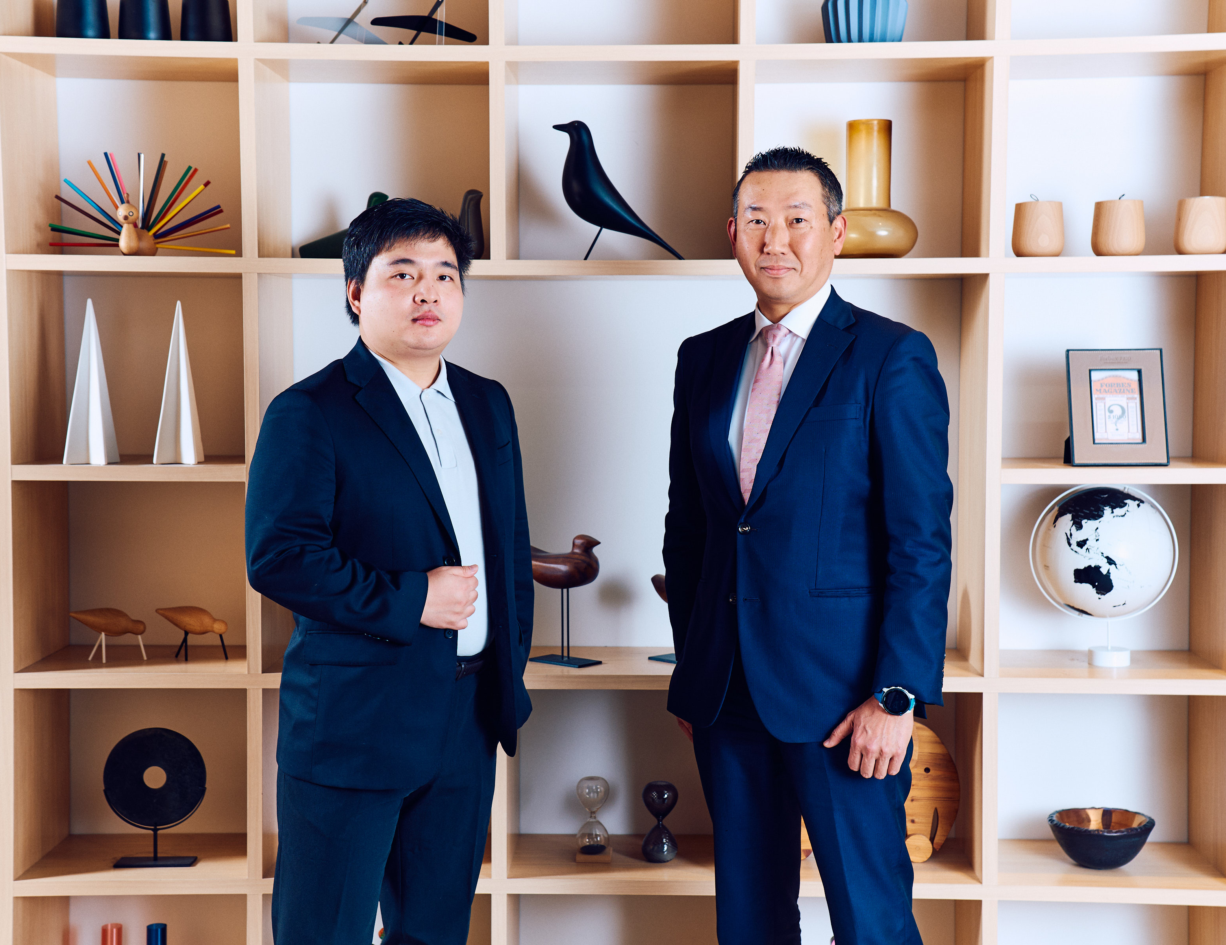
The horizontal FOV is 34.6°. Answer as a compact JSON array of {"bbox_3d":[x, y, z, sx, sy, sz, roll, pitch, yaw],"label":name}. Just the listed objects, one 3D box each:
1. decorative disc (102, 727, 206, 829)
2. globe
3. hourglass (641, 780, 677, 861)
[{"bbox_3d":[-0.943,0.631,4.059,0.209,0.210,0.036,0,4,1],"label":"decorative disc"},{"bbox_3d":[1.008,0.160,4.037,0.292,0.291,0.268,0,4,1],"label":"globe"},{"bbox_3d":[0.098,0.717,4.061,0.077,0.160,0.077,0,4,1],"label":"hourglass"}]

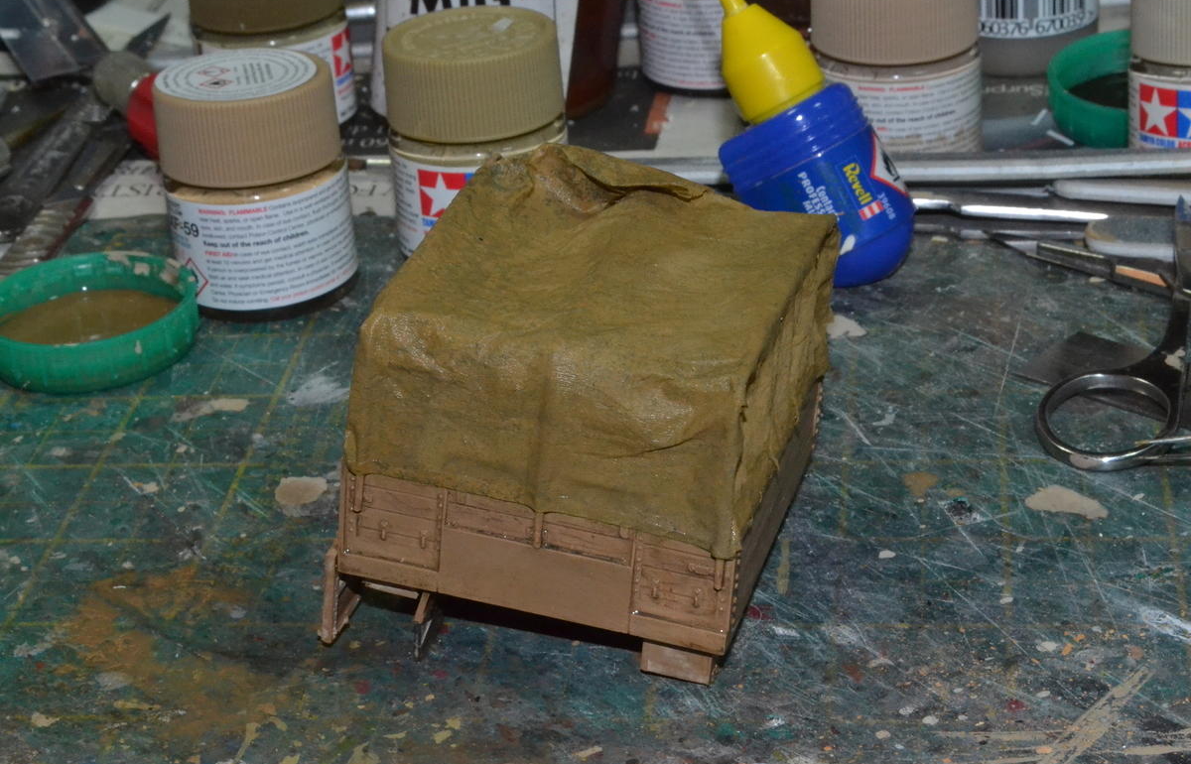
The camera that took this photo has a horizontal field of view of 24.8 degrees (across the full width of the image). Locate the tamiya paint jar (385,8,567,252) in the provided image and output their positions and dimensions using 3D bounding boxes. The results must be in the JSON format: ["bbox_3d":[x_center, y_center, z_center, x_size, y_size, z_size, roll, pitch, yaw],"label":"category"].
[{"bbox_3d":[-0.022,-0.046,0.522,0.035,0.044,0.035,-4,27,2],"label":"tamiya paint jar"}]

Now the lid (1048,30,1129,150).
[{"bbox_3d":[0.115,-0.061,0.566,0.041,0.010,0.041,0,33,11],"label":"lid"}]

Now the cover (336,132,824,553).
[{"bbox_3d":[0.001,-0.006,0.400,0.059,0.031,0.056,11,29,12],"label":"cover"}]

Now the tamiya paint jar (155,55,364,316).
[{"bbox_3d":[-0.064,-0.038,0.513,0.035,0.044,0.035,-4,27,2],"label":"tamiya paint jar"}]

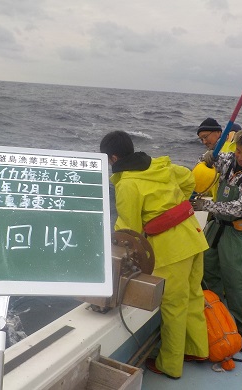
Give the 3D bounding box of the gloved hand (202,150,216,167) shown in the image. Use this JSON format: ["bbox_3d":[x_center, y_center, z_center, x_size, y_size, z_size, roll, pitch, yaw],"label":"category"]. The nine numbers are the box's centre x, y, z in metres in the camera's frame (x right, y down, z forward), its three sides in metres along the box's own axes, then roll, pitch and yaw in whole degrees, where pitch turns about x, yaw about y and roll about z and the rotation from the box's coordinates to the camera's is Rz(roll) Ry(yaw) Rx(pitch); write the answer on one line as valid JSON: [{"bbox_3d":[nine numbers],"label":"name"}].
[{"bbox_3d":[0.621,-0.259,3.196,0.100,0.130,0.110,13,16,36],"label":"gloved hand"}]

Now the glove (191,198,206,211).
[{"bbox_3d":[0.528,0.072,3.070,0.160,0.100,0.100,0,14,-17],"label":"glove"}]

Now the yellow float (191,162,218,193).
[{"bbox_3d":[0.584,-0.113,3.170,0.190,0.230,0.190,31,13,23],"label":"yellow float"}]

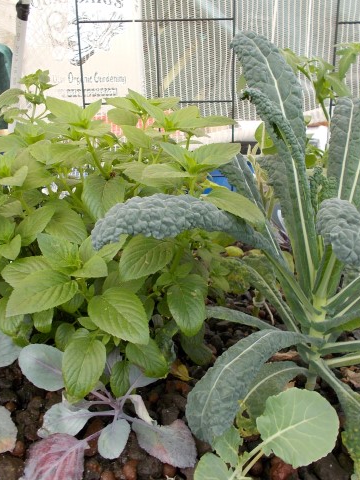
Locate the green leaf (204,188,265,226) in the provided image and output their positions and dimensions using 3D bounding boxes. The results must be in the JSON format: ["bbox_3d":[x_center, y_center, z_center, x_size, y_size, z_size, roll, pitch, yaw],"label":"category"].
[{"bbox_3d":[0.063,-0.035,0.555,0.080,0.015,0.035,29,46,22],"label":"green leaf"}]

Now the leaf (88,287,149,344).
[{"bbox_3d":[-0.068,0.087,0.553,0.089,0.055,0.055,10,19,35],"label":"leaf"}]

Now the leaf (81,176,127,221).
[{"bbox_3d":[-0.102,-0.053,0.630,0.054,0.062,0.042,2,16,11],"label":"leaf"}]

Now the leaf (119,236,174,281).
[{"bbox_3d":[-0.039,0.022,0.560,0.075,0.045,0.017,-35,-18,-15],"label":"leaf"}]

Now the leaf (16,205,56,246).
[{"bbox_3d":[-0.185,-0.020,0.621,0.064,0.054,0.044,-14,20,-40],"label":"leaf"}]

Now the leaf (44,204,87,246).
[{"bbox_3d":[-0.141,-0.019,0.593,0.048,0.016,0.073,-25,59,-22],"label":"leaf"}]

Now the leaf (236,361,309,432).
[{"bbox_3d":[0.120,0.201,0.610,0.117,0.035,0.058,-32,55,-31],"label":"leaf"}]

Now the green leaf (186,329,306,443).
[{"bbox_3d":[0.074,0.163,0.537,0.172,0.045,0.075,-33,46,-26],"label":"green leaf"}]

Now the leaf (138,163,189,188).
[{"bbox_3d":[-0.022,-0.082,0.610,0.069,0.037,0.054,-8,17,-24],"label":"leaf"}]

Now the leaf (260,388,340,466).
[{"bbox_3d":[0.125,0.193,0.503,0.090,0.054,0.067,-7,17,-22],"label":"leaf"}]

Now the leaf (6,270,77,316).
[{"bbox_3d":[-0.153,0.060,0.537,0.084,0.047,0.060,-9,17,-28],"label":"leaf"}]

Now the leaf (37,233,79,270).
[{"bbox_3d":[-0.150,0.012,0.577,0.069,0.043,0.047,8,18,30],"label":"leaf"}]

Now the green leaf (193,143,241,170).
[{"bbox_3d":[0.047,-0.108,0.620,0.073,0.018,0.038,-30,43,0],"label":"green leaf"}]

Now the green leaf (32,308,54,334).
[{"bbox_3d":[-0.175,0.097,0.619,0.027,0.043,0.015,-1,-9,0],"label":"green leaf"}]

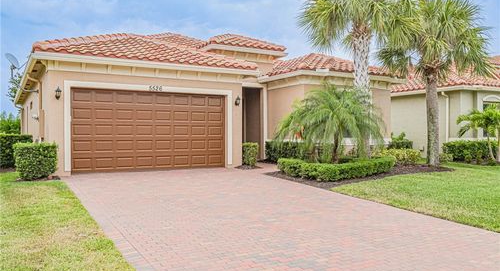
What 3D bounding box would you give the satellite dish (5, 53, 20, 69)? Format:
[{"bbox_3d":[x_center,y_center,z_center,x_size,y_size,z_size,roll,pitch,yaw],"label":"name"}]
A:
[{"bbox_3d":[-7.838,-2.475,14.300,0.500,0.520,0.600,0,0,0],"label":"satellite dish"}]

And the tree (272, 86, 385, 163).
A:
[{"bbox_3d":[2.471,-0.169,13.300,3.200,2.650,3.200,0,0,0],"label":"tree"}]

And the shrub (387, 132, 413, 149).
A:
[{"bbox_3d":[5.969,0.490,17.302,0.950,1.100,0.900,0,0,-29],"label":"shrub"}]

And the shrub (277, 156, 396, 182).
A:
[{"bbox_3d":[3.387,1.001,14.596,4.600,0.450,3.200,0,0,-29],"label":"shrub"}]

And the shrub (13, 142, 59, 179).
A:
[{"bbox_3d":[-5.664,0.676,11.417,1.020,0.940,0.900,0,0,-29],"label":"shrub"}]

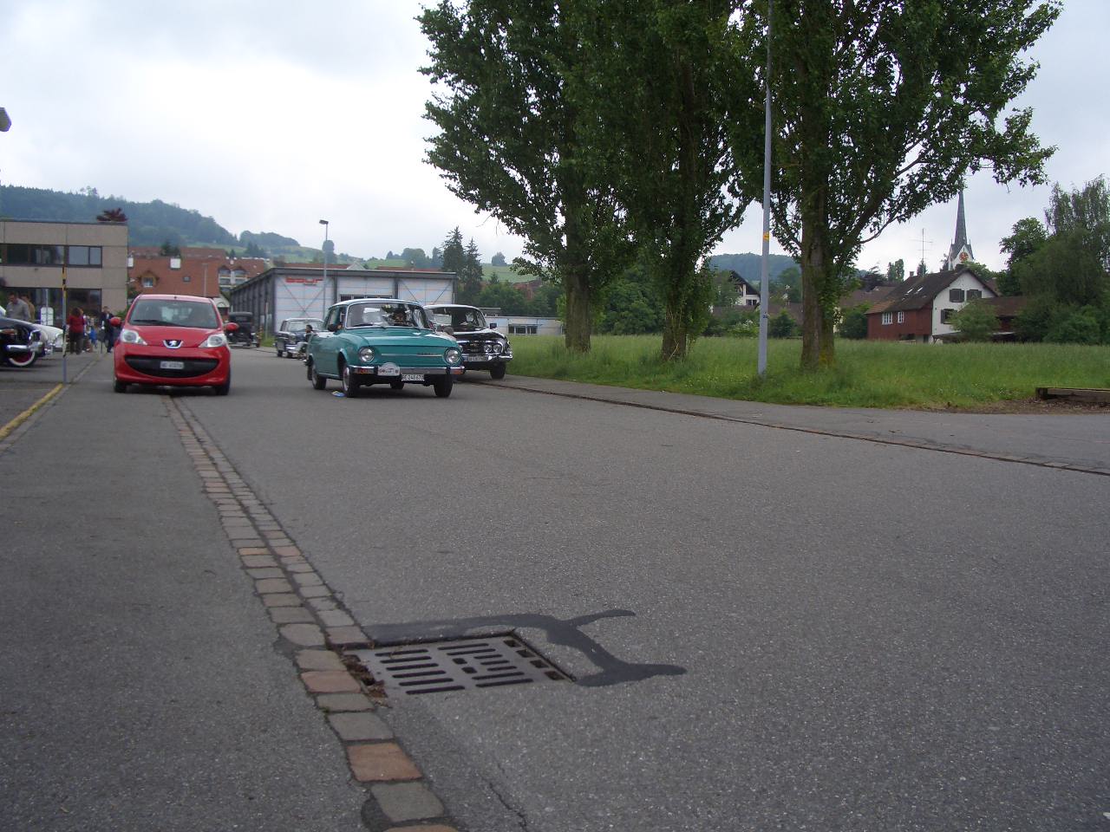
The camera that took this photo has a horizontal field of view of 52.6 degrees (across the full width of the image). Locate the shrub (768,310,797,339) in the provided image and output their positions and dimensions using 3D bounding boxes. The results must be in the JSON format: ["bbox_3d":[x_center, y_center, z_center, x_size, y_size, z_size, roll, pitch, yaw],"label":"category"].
[{"bbox_3d":[18.660,-7.471,92.000,2.300,2.600,2.200,2,4,12],"label":"shrub"}]

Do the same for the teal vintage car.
[{"bbox_3d":[-2.667,-1.044,16.672,1.620,1.390,4.150,-1,4,-21],"label":"teal vintage car"}]

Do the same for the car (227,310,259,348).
[{"bbox_3d":[-16.313,-4.498,58.500,1.680,1.800,4.100,0,4,-18],"label":"car"}]

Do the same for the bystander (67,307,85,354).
[{"bbox_3d":[-16.009,-2.840,37.500,0.560,1.580,0.360,0,4,-14],"label":"bystander"}]

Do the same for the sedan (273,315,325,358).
[{"bbox_3d":[-9.619,-3.007,43.000,1.750,1.480,4.600,0,4,-20],"label":"sedan"}]

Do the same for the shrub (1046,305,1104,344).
[{"bbox_3d":[39.374,-6.746,85.000,4.400,3.300,3.800,3,5,25],"label":"shrub"}]

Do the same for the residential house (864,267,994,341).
[{"bbox_3d":[41.768,-12.100,123.614,9.200,8.300,11.500,0,4,-20],"label":"residential house"}]

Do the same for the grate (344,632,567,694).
[{"bbox_3d":[-0.267,0.690,3.030,0.500,0.040,0.479,-1,4,-22],"label":"grate"}]

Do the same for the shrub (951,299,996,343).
[{"bbox_3d":[36.612,-8.179,98.000,4.100,4.200,4.000,3,4,20],"label":"shrub"}]

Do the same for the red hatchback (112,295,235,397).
[{"bbox_3d":[-5.840,-1.135,17.280,1.630,1.465,3.430,0,4,-16],"label":"red hatchback"}]

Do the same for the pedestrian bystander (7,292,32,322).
[{"bbox_3d":[-13.132,-2.178,27.500,0.520,1.710,0.400,4,5,34],"label":"pedestrian bystander"}]

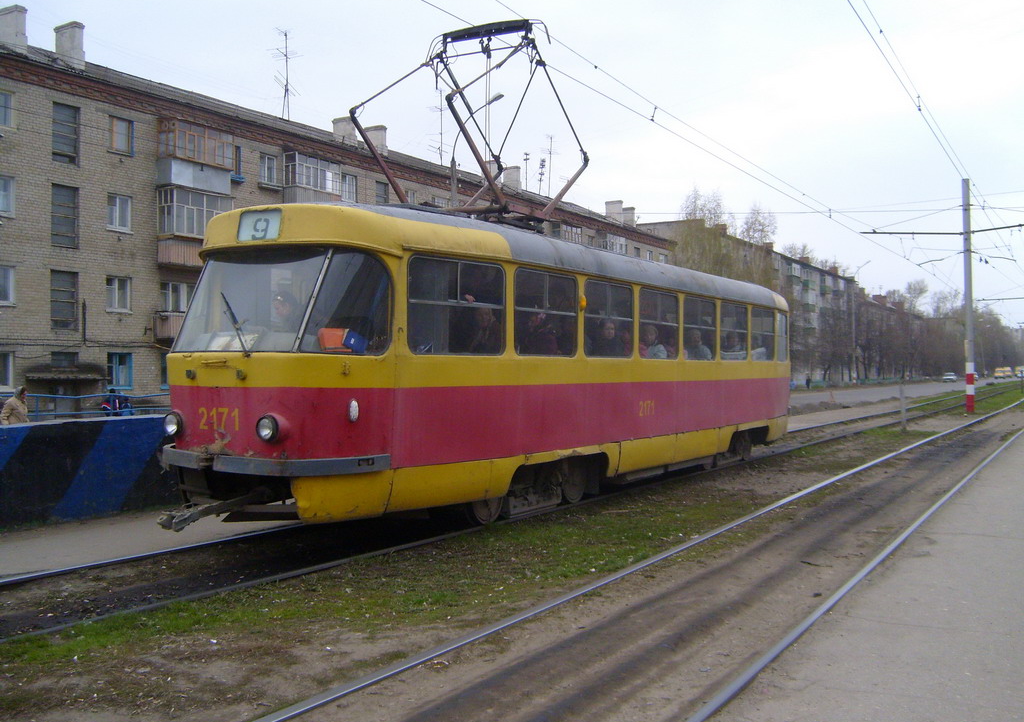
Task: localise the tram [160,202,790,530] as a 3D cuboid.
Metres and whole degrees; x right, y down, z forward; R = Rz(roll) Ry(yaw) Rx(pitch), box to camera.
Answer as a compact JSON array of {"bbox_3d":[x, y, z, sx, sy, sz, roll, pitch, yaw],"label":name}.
[{"bbox_3d":[1.049,0.145,14.278,2.500,3.120,14.200,0,-1,31],"label":"tram"}]

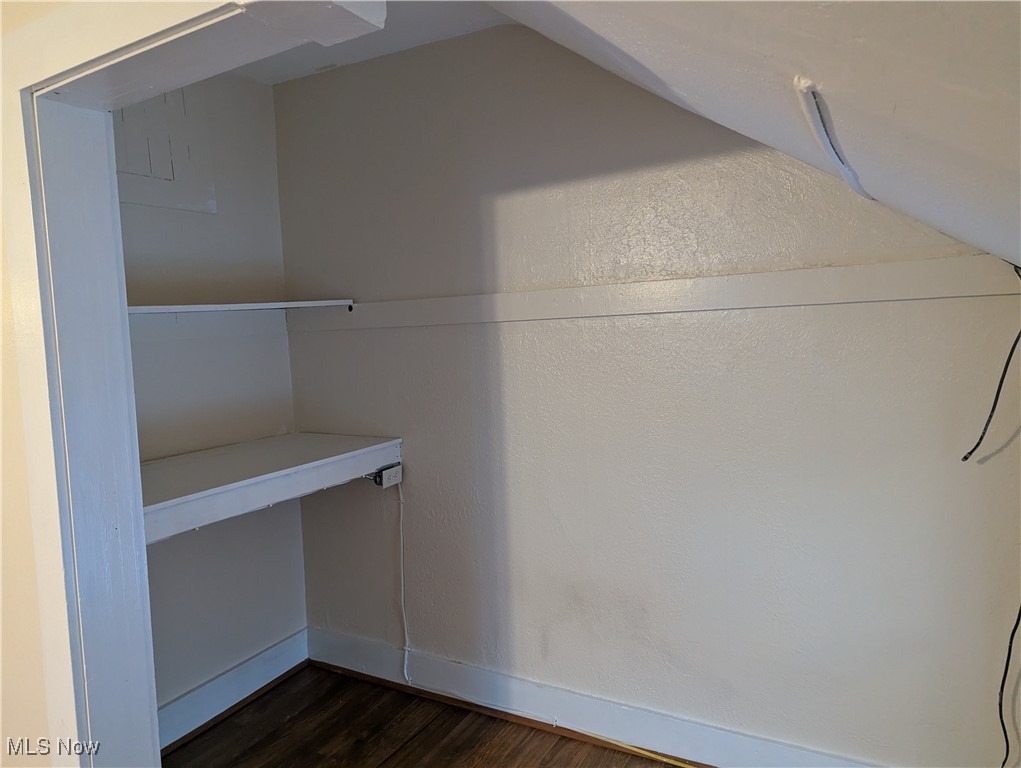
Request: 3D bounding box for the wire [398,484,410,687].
[{"bbox_3d":[-0.384,0.731,2.571,0.032,0.748,0.020,0,5,30],"label":"wire"}]

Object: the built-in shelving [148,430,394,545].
[{"bbox_3d":[-0.861,0.283,2.173,0.542,0.091,1.105,0,4,26],"label":"built-in shelving"}]

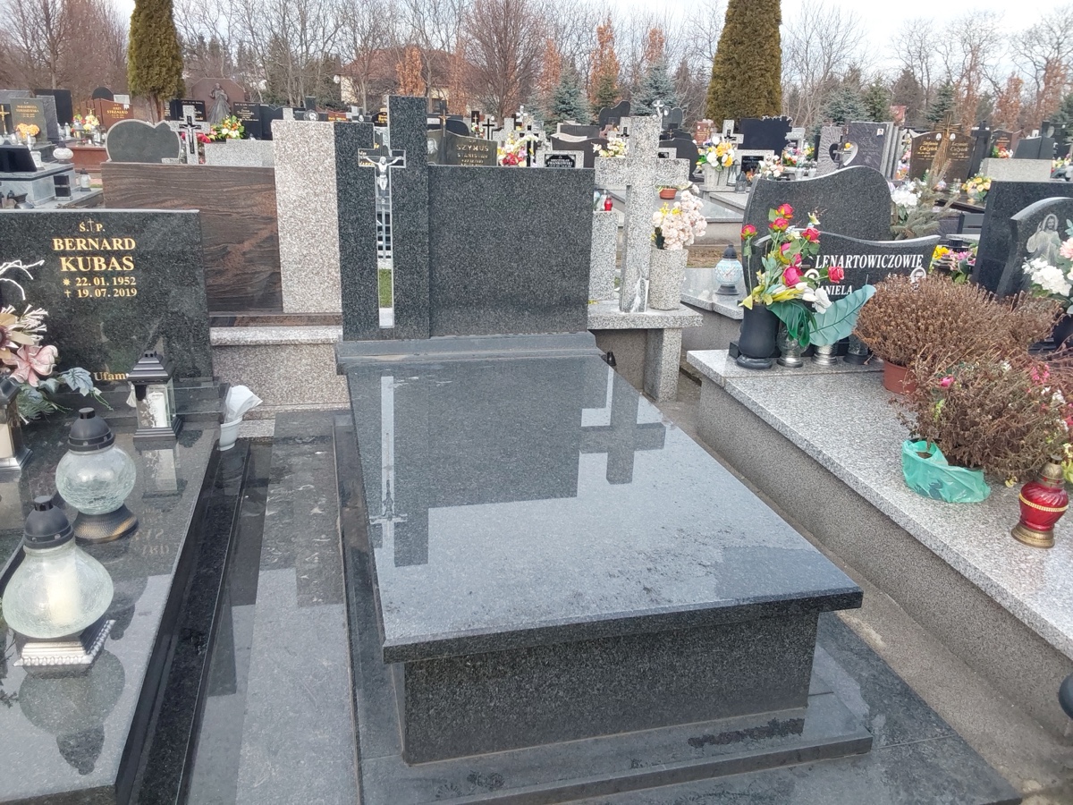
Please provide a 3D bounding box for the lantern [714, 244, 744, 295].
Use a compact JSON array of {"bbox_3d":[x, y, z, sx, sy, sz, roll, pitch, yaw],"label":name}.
[{"bbox_3d":[1.147,-0.809,5.241,0.168,0.288,0.168,-3,18,-14],"label":"lantern"}]

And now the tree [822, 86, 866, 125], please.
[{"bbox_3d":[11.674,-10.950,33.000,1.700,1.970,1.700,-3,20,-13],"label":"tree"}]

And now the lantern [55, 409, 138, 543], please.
[{"bbox_3d":[-1.126,0.173,2.218,0.192,0.326,0.192,-3,20,-13],"label":"lantern"}]

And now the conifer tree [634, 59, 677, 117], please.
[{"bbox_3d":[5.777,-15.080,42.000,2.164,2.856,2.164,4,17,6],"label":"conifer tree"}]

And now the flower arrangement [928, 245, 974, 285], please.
[{"bbox_3d":[2.822,-0.933,5.900,0.290,0.300,0.280,-3,20,-13],"label":"flower arrangement"}]

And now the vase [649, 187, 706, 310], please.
[{"bbox_3d":[0.699,-0.774,4.367,0.286,0.601,0.258,-3,20,-13],"label":"vase"}]

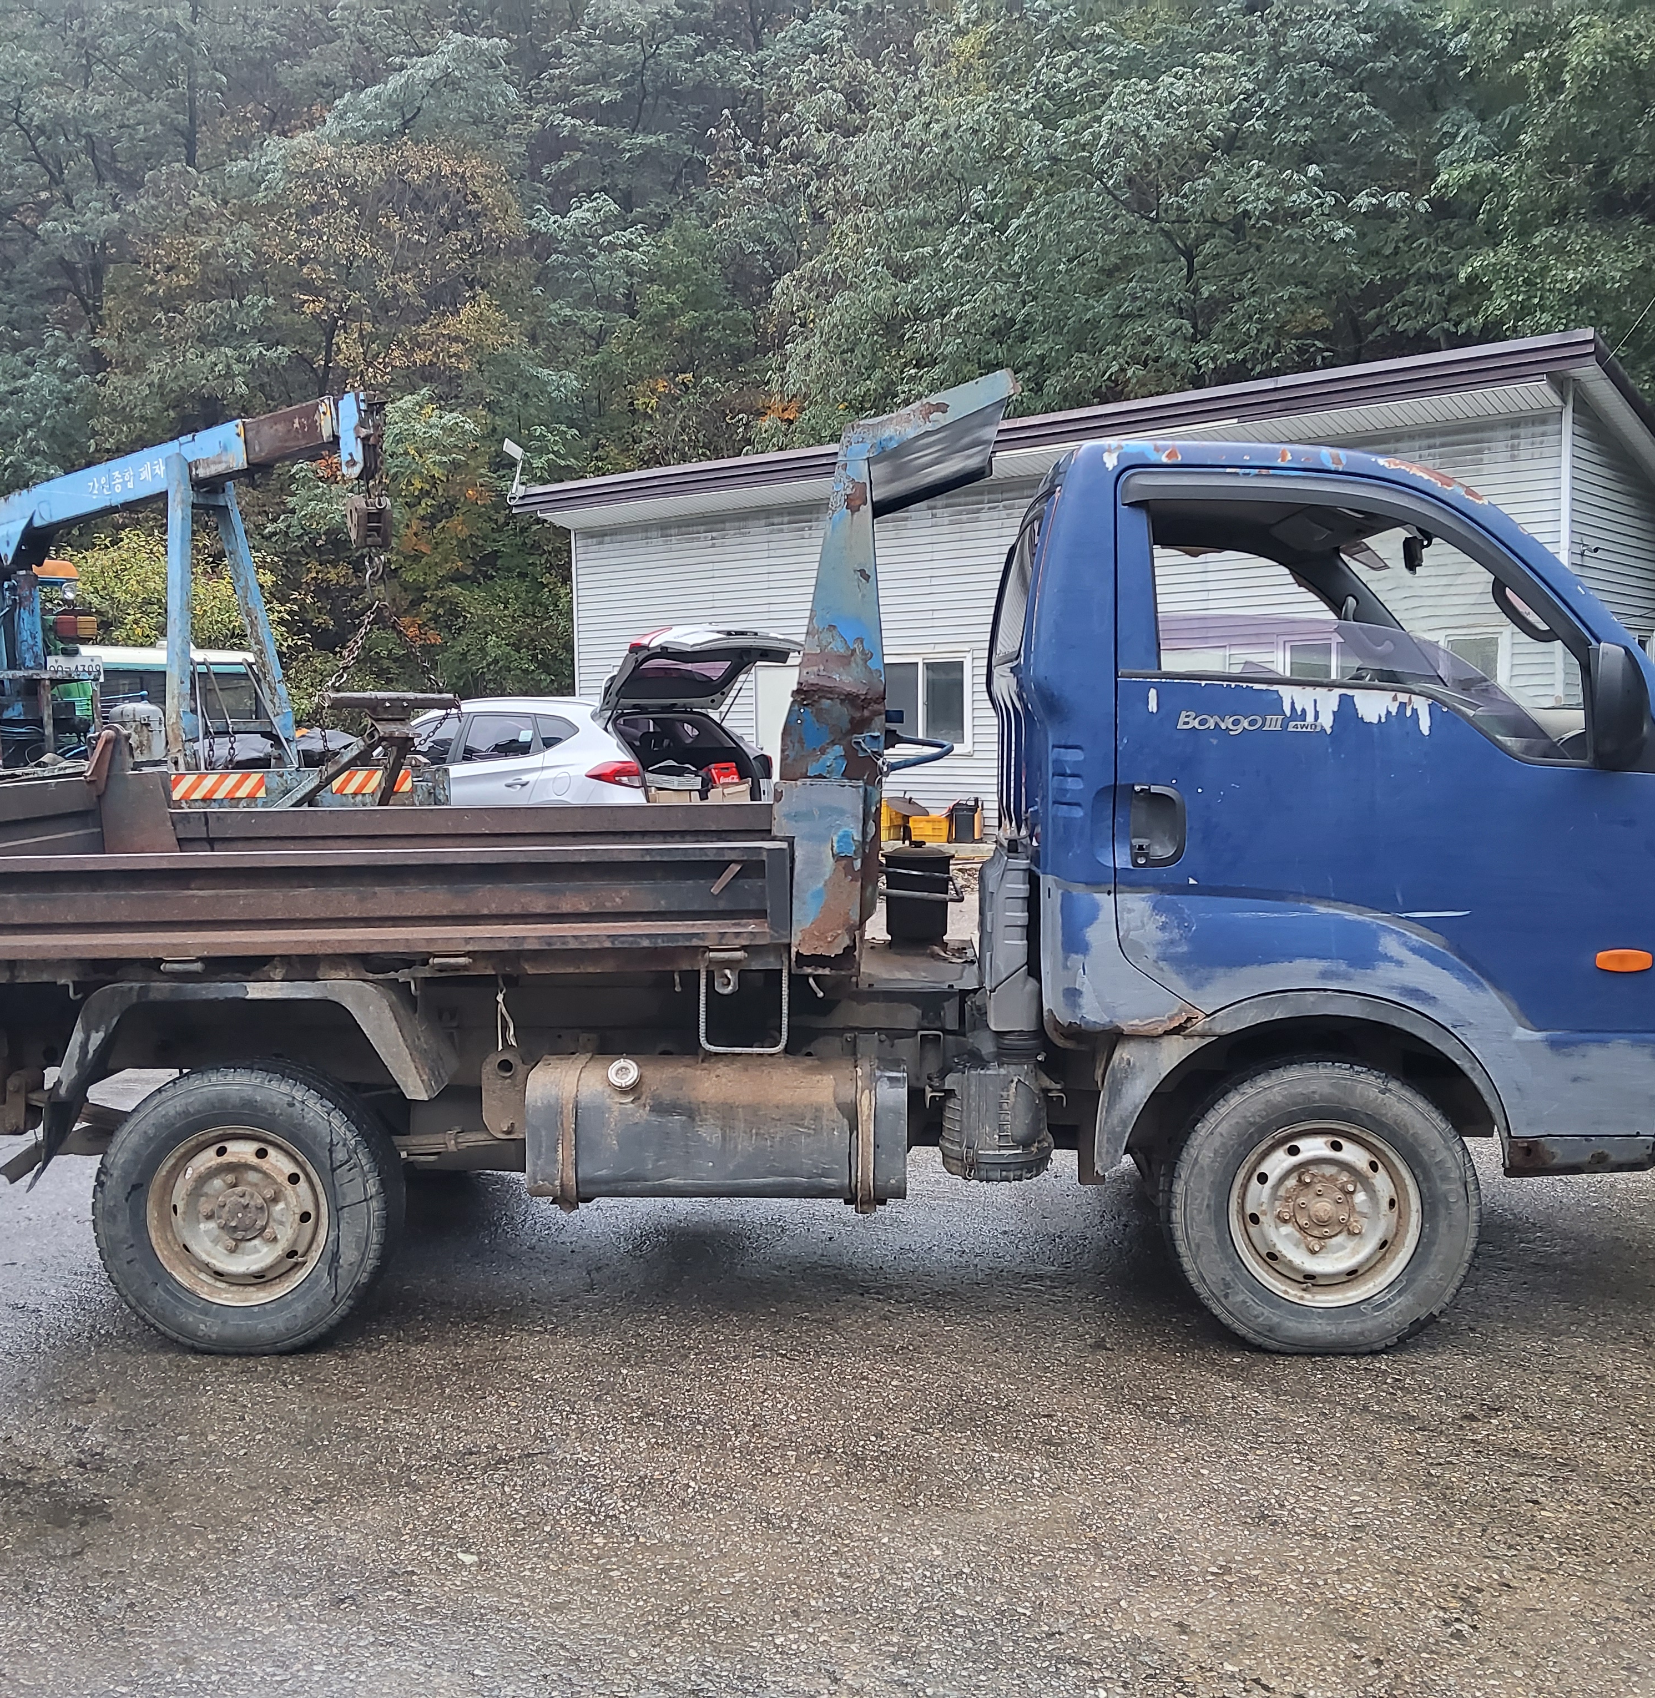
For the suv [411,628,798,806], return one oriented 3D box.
[{"bbox_3d":[-2.515,-0.636,14.751,4.720,1.920,1.870,3,6,41],"label":"suv"}]

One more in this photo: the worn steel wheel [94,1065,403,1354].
[{"bbox_3d":[-1.321,0.814,3.911,0.645,0.645,0.200,0,4,2],"label":"worn steel wheel"}]

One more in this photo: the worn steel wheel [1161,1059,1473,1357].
[{"bbox_3d":[1.097,0.790,3.818,0.645,0.645,0.200,0,4,2],"label":"worn steel wheel"}]

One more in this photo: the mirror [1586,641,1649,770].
[{"bbox_3d":[1.672,-0.303,3.600,0.120,0.265,0.190,1,5,20],"label":"mirror"}]

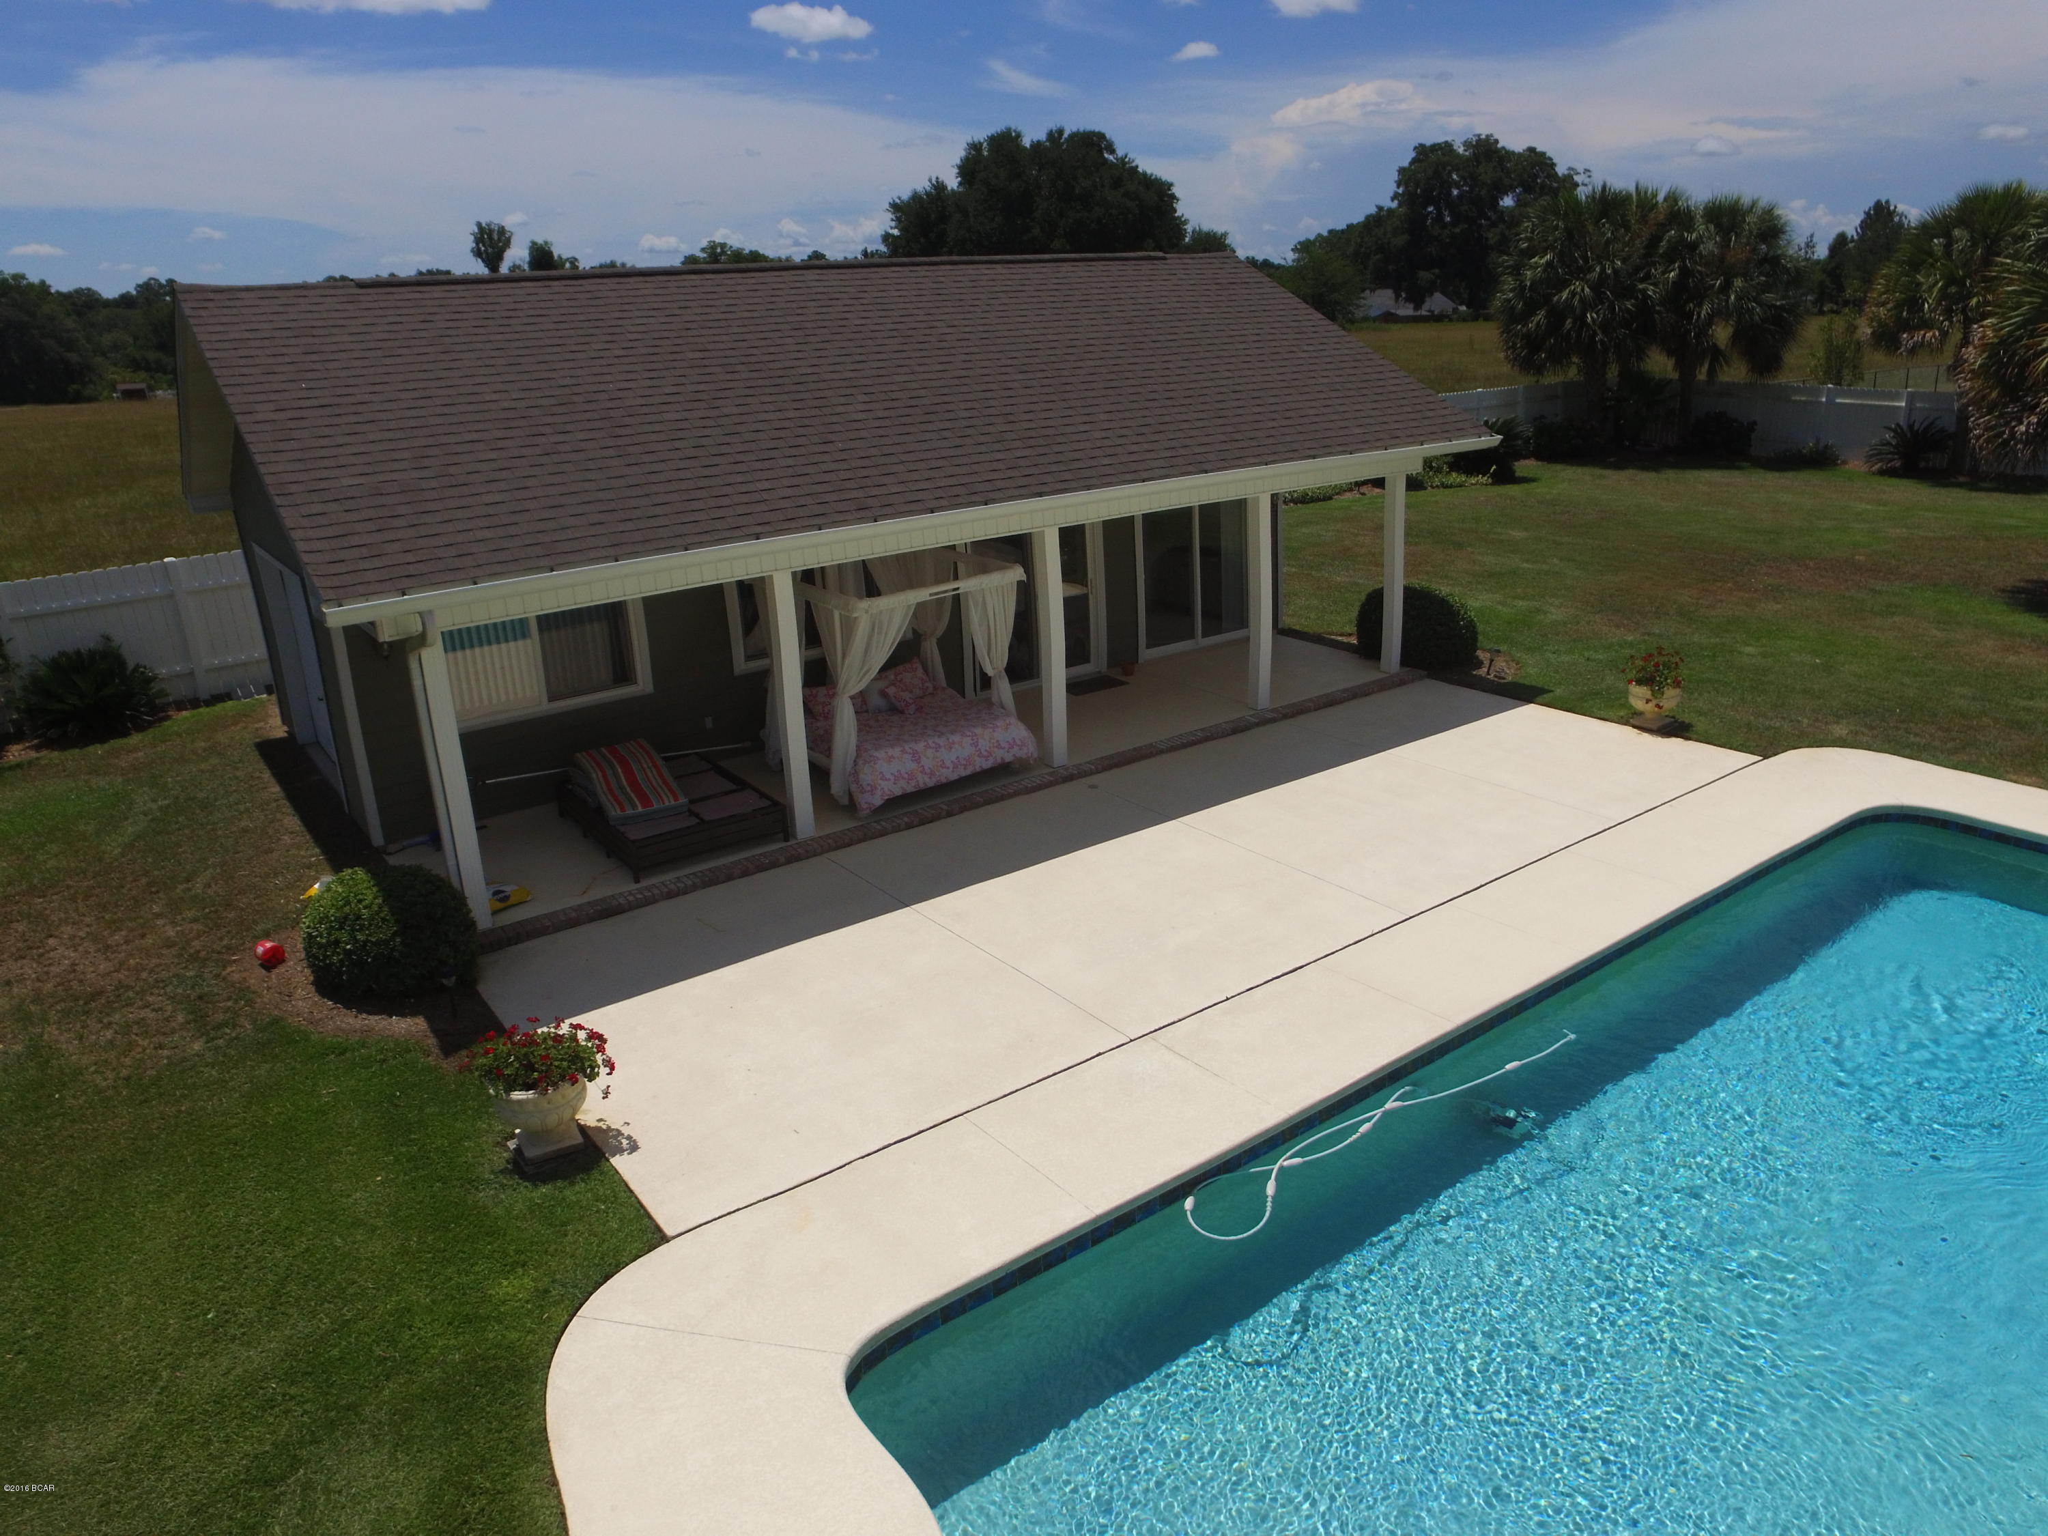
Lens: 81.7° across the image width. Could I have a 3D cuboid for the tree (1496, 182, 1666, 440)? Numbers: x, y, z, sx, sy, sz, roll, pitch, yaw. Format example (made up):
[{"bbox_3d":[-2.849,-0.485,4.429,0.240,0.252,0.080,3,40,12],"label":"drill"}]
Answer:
[{"bbox_3d":[16.023,-12.989,34.000,4.400,7.300,4.400,-16,22,-34],"label":"tree"}]

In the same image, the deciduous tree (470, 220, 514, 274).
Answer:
[{"bbox_3d":[-49.459,-43.360,110.000,4.600,14.000,4.600,-16,22,-34],"label":"deciduous tree"}]

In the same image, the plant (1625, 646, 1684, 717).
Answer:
[{"bbox_3d":[6.551,-0.873,12.295,0.570,0.760,0.570,-16,22,-34],"label":"plant"}]

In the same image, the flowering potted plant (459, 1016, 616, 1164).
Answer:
[{"bbox_3d":[-2.611,1.738,6.371,0.780,0.800,0.780,-16,22,-34],"label":"flowering potted plant"}]

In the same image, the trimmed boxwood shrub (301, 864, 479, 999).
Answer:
[{"bbox_3d":[-4.451,1.148,8.332,1.120,0.860,1.120,-16,22,-34],"label":"trimmed boxwood shrub"}]

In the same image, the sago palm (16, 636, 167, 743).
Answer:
[{"bbox_3d":[-11.500,-0.970,14.650,1.550,1.250,1.550,-16,22,-34],"label":"sago palm"}]

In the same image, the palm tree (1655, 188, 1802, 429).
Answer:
[{"bbox_3d":[19.955,-12.797,33.500,3.900,7.000,3.900,-16,22,-34],"label":"palm tree"}]

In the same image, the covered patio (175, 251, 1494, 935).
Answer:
[{"bbox_3d":[-1.857,-3.124,13.949,12.409,5.056,8.708,-16,22,-34],"label":"covered patio"}]

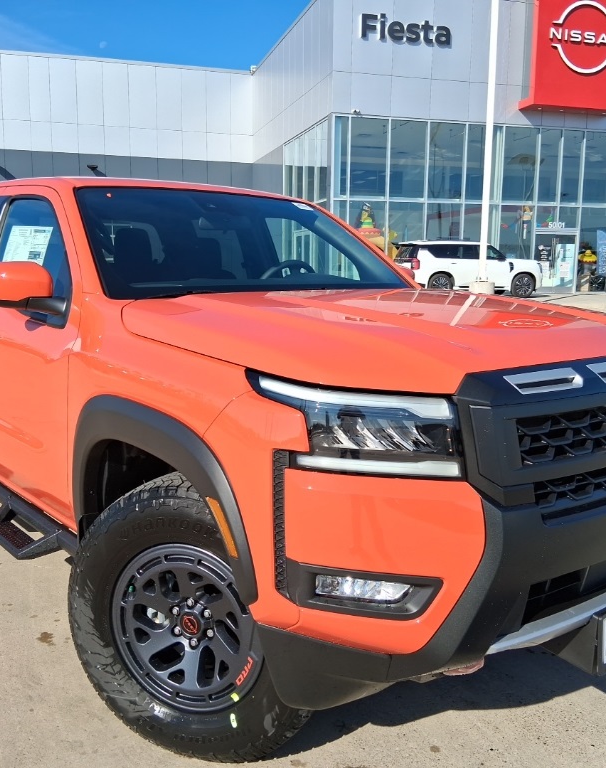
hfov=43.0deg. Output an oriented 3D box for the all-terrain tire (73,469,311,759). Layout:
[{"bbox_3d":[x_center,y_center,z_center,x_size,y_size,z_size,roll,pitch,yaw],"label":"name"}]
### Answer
[{"bbox_3d":[-0.270,0.644,2.163,0.800,0.800,0.270,4,9,22],"label":"all-terrain tire"}]

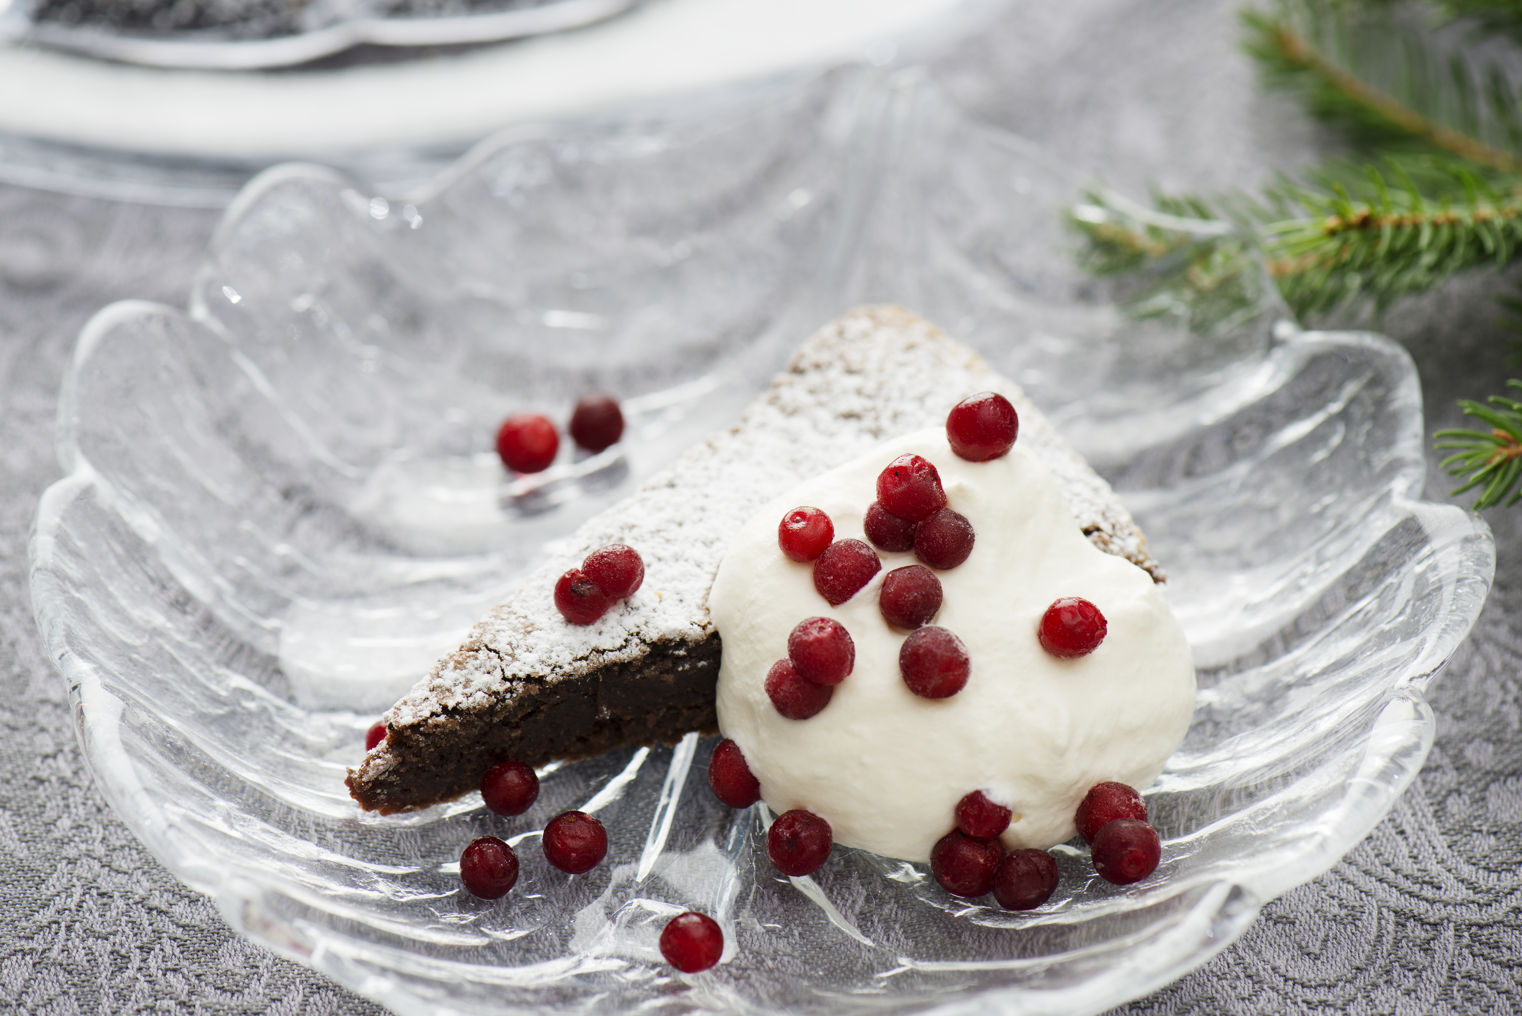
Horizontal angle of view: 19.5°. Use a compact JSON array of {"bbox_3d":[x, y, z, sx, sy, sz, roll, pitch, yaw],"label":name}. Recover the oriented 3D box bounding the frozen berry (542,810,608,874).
[{"bbox_3d":[-0.025,0.045,0.602,0.009,0.008,0.009,0,41,0],"label":"frozen berry"}]

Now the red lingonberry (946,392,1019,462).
[{"bbox_3d":[0.031,-0.011,0.630,0.010,0.010,0.010,0,41,0],"label":"red lingonberry"}]

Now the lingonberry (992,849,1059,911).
[{"bbox_3d":[0.035,0.050,0.595,0.009,0.008,0.009,0,41,0],"label":"lingonberry"}]

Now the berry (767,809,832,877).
[{"bbox_3d":[0.005,0.045,0.602,0.009,0.009,0.009,0,41,0],"label":"berry"}]

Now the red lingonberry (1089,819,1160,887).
[{"bbox_3d":[0.049,0.046,0.597,0.009,0.009,0.009,0,41,0],"label":"red lingonberry"}]

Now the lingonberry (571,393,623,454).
[{"bbox_3d":[-0.024,-0.013,0.655,0.008,0.008,0.008,0,41,0],"label":"lingonberry"}]

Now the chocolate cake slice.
[{"bbox_3d":[-0.006,0.014,0.629,0.115,0.018,0.068,-25,47,-26],"label":"chocolate cake slice"}]

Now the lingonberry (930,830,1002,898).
[{"bbox_3d":[0.027,0.048,0.598,0.009,0.009,0.009,0,41,0],"label":"lingonberry"}]

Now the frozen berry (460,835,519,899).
[{"bbox_3d":[-0.037,0.048,0.597,0.008,0.008,0.008,0,41,0],"label":"frozen berry"}]

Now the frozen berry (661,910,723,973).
[{"bbox_3d":[-0.009,0.057,0.587,0.008,0.008,0.008,0,41,0],"label":"frozen berry"}]

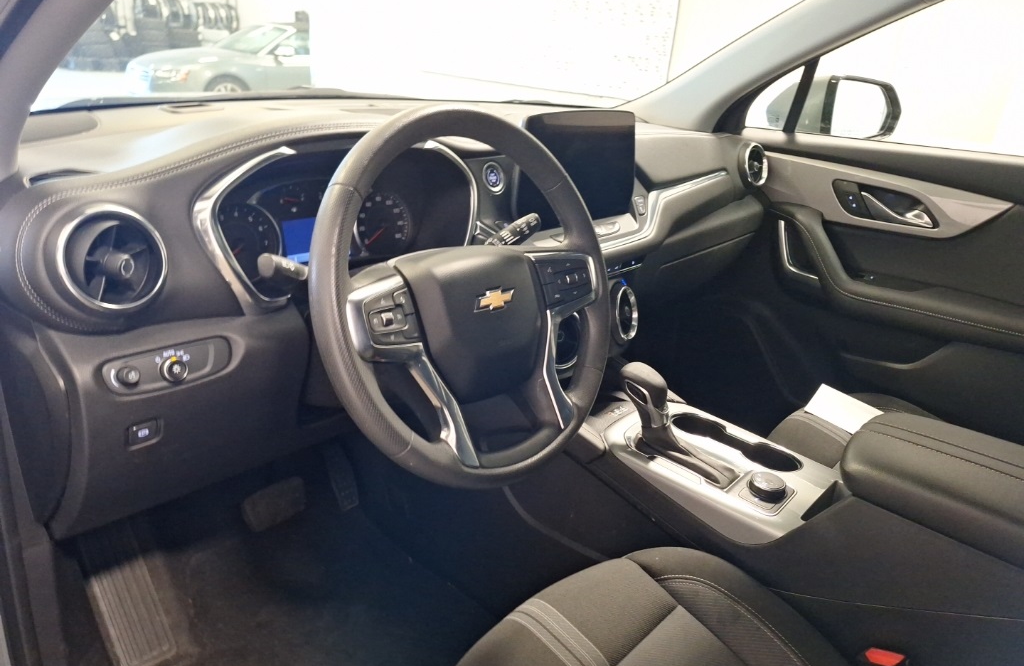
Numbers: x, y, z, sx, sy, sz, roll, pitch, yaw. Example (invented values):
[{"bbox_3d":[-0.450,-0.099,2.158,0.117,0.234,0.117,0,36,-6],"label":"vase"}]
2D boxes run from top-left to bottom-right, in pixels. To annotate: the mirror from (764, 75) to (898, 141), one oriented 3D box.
[{"bbox_3d":[0.801,-0.554,1.690,0.240,0.175,0.150,-8,25,-27],"label":"mirror"}]

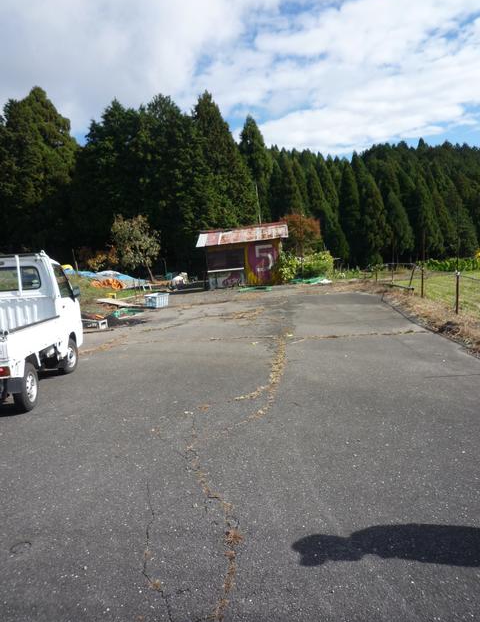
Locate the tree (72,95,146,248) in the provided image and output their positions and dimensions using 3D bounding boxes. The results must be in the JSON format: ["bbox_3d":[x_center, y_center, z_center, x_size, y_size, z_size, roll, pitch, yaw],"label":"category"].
[{"bbox_3d":[-9.222,-8.585,32.414,5.330,12.020,5.330,0,6,0],"label":"tree"}]

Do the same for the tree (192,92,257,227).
[{"bbox_3d":[-1.070,-8.751,31.901,4.420,12.290,4.420,0,6,0],"label":"tree"}]

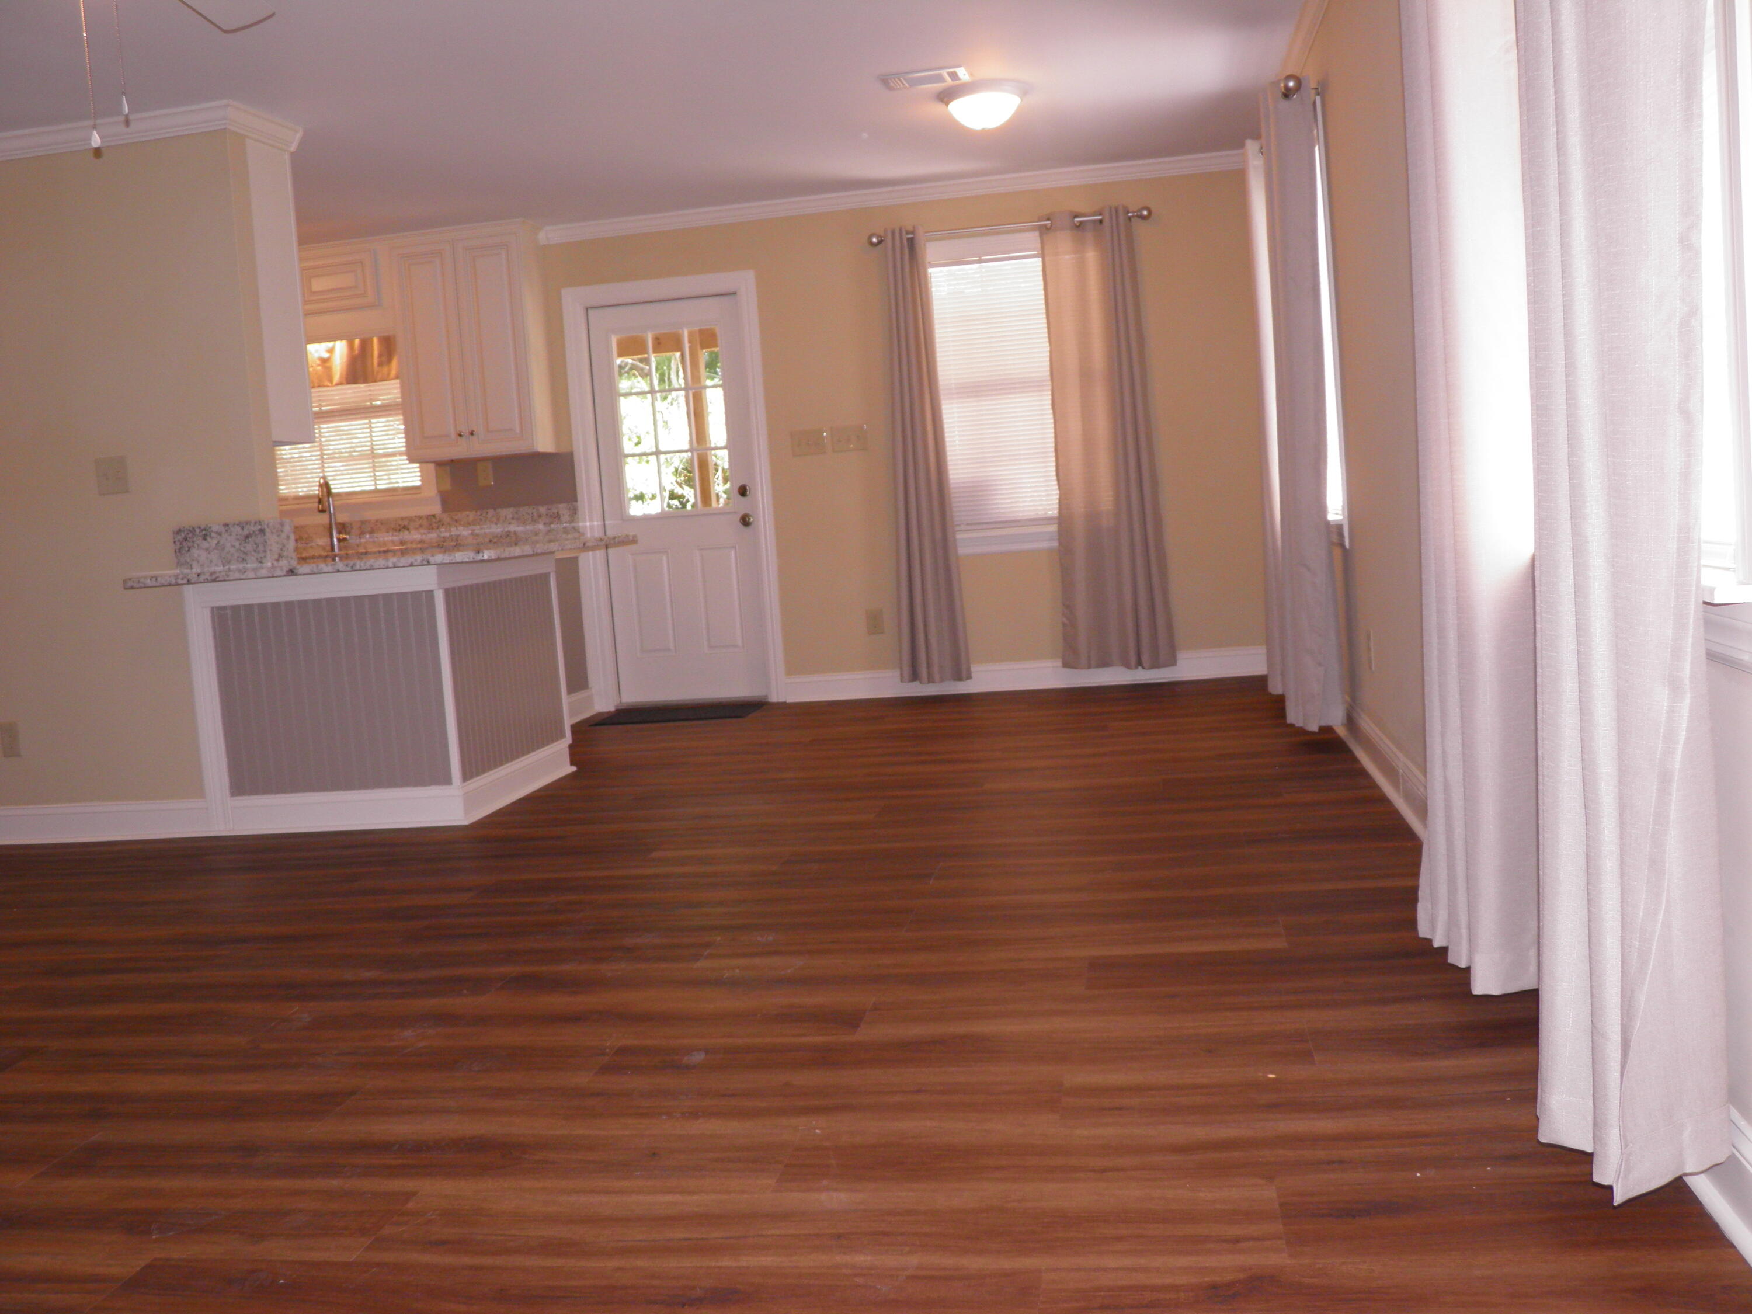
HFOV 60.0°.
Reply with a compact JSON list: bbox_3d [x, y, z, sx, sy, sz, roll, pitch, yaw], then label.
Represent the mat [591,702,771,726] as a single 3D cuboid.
[{"bbox_3d":[-0.978,0.279,7.505,0.790,0.012,0.480,-4,6,10],"label":"mat"}]

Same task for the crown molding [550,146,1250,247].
[{"bbox_3d":[0.042,-2.187,7.243,3.530,0.085,0.080,-4,6,10],"label":"crown molding"}]

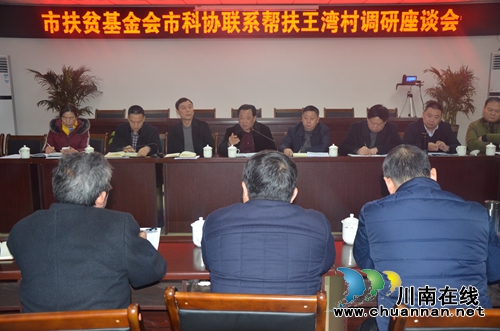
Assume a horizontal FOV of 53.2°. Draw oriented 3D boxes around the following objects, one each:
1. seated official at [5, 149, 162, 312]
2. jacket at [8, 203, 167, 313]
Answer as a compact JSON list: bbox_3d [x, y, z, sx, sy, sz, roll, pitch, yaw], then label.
[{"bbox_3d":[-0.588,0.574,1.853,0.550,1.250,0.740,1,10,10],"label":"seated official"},{"bbox_3d":[-0.518,0.398,1.610,0.550,0.620,0.500,1,9,8],"label":"jacket"}]

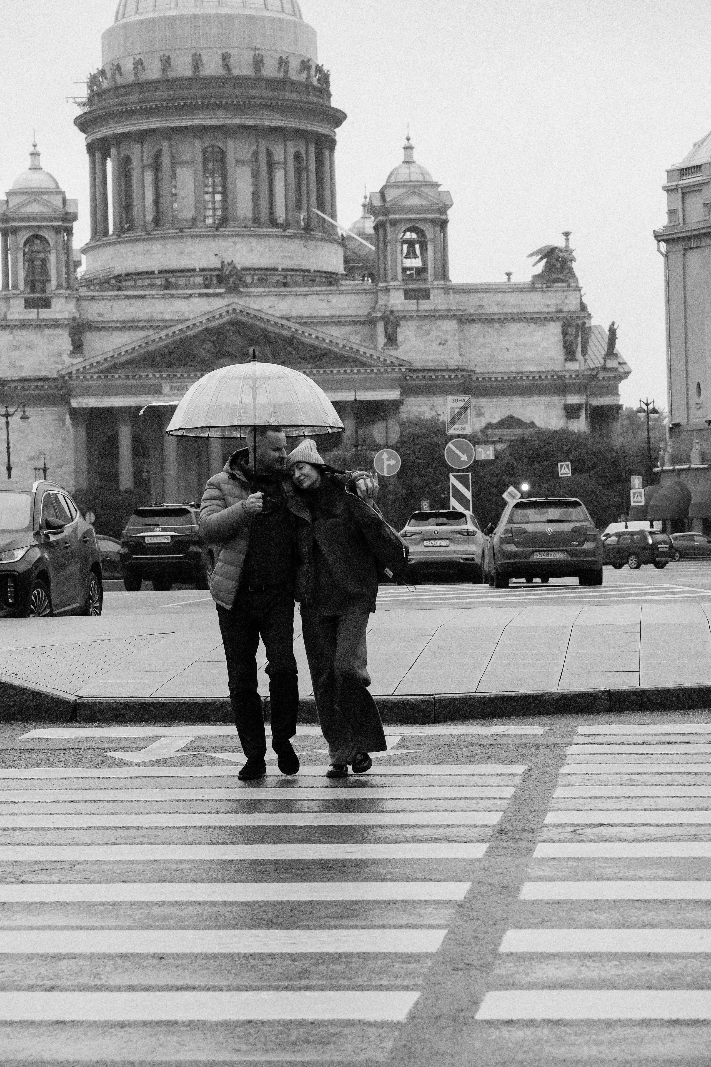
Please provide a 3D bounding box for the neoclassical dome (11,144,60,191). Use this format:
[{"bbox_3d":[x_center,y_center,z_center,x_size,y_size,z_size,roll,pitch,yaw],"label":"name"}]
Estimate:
[{"bbox_3d":[-42.234,-48.146,324.000,6.300,6.000,6.300,-2,0,-5],"label":"neoclassical dome"}]

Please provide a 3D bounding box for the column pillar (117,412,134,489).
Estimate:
[{"bbox_3d":[-28.628,-7.344,307.400,2.000,16.800,2.000,-2,0,-5],"label":"column pillar"}]

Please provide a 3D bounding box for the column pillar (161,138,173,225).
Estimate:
[{"bbox_3d":[-25.185,-47.286,328.704,1.500,12.364,1.500,-1,0,-6],"label":"column pillar"}]

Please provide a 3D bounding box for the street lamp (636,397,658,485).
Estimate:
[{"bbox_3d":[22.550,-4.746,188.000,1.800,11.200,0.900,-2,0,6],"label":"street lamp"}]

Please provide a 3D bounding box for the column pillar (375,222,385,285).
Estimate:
[{"bbox_3d":[3.446,-37.951,333.300,1.120,8.000,1.120,-2,0,-6],"label":"column pillar"}]

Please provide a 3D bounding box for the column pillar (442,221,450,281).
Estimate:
[{"bbox_3d":[11.800,-36.529,318.442,1.300,7.770,1.300,-1,0,-6],"label":"column pillar"}]

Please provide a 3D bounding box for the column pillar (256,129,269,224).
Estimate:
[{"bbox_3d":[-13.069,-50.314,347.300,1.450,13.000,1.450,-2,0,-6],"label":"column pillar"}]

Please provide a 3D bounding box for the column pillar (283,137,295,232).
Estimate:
[{"bbox_3d":[-9.225,-48.938,341.400,1.700,13.500,1.700,-2,0,-5],"label":"column pillar"}]

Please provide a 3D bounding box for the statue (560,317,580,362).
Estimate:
[{"bbox_3d":[29.244,-26.394,335.000,2.600,5.700,1.600,-2,0,-5],"label":"statue"}]

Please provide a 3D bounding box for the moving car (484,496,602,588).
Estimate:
[{"bbox_3d":[3.111,0.139,41.129,1.800,1.450,4.260,-1,0,1],"label":"moving car"}]

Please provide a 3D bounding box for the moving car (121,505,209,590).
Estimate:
[{"bbox_3d":[-3.800,0.300,55.200,1.890,1.900,4.820,-2,0,7],"label":"moving car"}]

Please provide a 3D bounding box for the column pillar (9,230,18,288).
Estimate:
[{"bbox_3d":[-45.318,-36.324,325.800,1.120,8.000,1.120,-2,0,-6],"label":"column pillar"}]

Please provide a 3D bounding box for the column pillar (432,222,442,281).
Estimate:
[{"bbox_3d":[11.027,-38.129,331.900,1.120,8.000,1.120,-2,0,-6],"label":"column pillar"}]

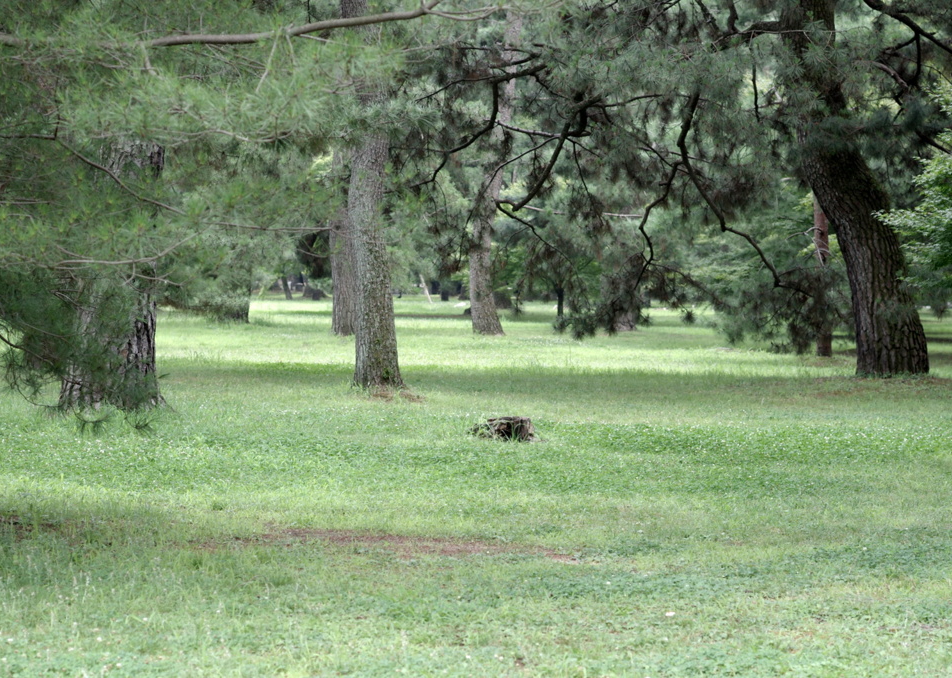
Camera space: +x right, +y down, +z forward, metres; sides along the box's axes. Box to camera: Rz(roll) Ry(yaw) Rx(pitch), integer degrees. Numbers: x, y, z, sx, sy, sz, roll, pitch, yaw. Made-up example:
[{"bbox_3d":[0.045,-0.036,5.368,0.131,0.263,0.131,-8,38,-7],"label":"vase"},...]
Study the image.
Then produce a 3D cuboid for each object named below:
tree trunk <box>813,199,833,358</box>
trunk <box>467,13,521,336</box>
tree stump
[{"bbox_3d":[5.930,-1.035,51.000,0.310,2.738,0.290,0,1,0],"label":"tree trunk"},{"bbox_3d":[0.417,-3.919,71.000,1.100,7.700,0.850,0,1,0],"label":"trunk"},{"bbox_3d":[0.250,0.814,27.100,0.580,0.220,0.500,0,1,0],"label":"tree stump"}]

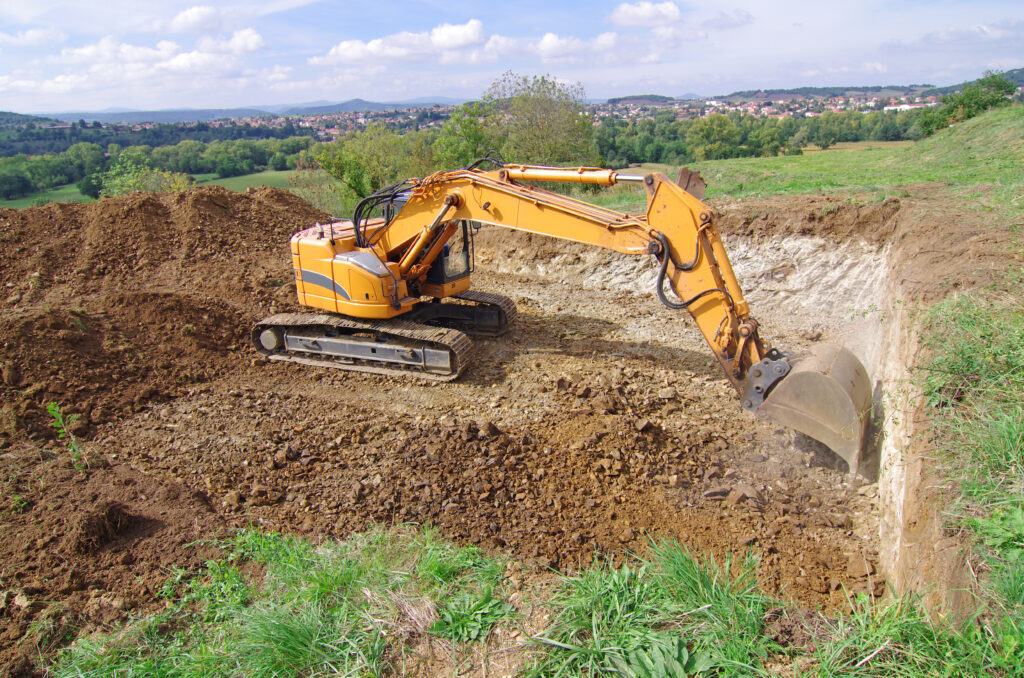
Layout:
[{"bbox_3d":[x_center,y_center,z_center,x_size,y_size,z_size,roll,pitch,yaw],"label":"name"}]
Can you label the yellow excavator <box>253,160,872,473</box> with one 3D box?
[{"bbox_3d":[0.121,-1.157,10.370,11.100,3.750,3.450,11,24,29],"label":"yellow excavator"}]

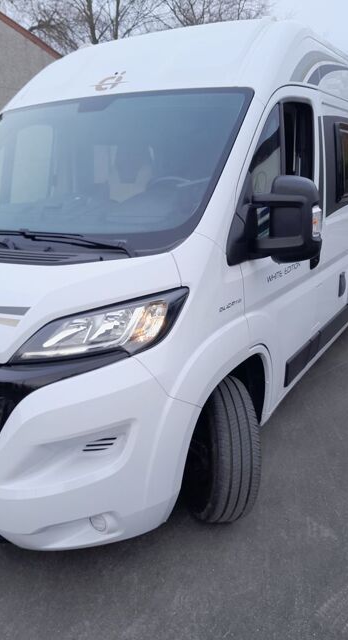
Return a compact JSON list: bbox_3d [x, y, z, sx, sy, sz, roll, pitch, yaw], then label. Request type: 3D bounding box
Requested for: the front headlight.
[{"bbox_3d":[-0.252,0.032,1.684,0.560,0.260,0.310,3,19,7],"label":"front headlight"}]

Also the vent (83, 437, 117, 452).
[{"bbox_3d":[-0.266,0.457,1.760,0.125,0.060,0.030,-2,19,-7],"label":"vent"}]

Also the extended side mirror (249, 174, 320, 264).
[{"bbox_3d":[0.412,-0.368,1.781,0.260,0.320,0.160,7,20,20],"label":"extended side mirror"}]

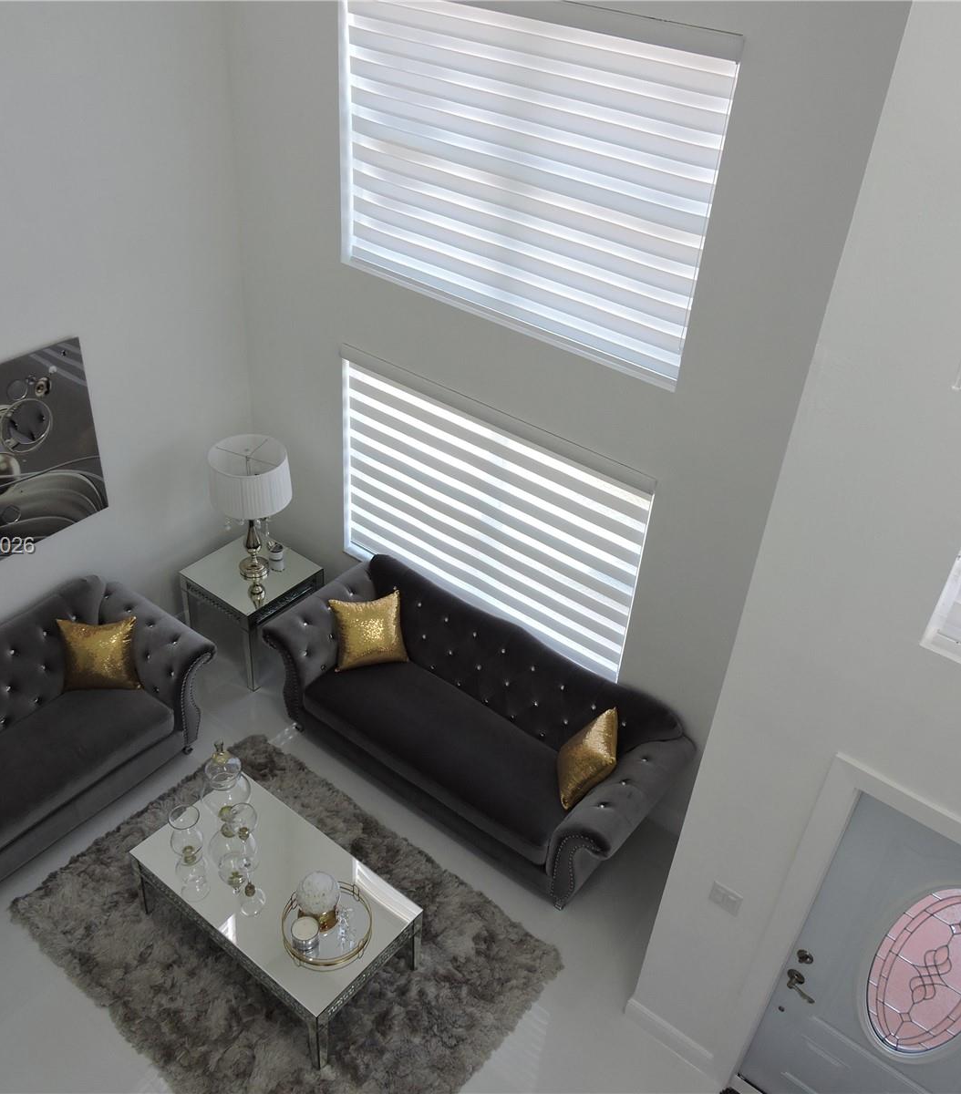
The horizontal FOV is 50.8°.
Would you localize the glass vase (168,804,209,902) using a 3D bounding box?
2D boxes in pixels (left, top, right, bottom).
[{"bbox_3d":[-1.376,1.352,4.724,0.155,0.285,0.155,27,42,28],"label":"glass vase"}]

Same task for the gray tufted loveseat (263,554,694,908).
[{"bbox_3d":[-0.081,0.974,5.677,2.375,0.920,0.815,27,42,28],"label":"gray tufted loveseat"}]

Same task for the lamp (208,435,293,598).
[{"bbox_3d":[-1.387,-0.184,6.129,0.470,0.840,0.470,3,36,-2],"label":"lamp"}]

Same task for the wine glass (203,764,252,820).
[{"bbox_3d":[-1.227,1.226,4.880,0.225,0.320,0.225,3,36,-2],"label":"wine glass"}]

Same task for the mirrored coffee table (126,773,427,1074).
[{"bbox_3d":[-0.980,1.758,4.870,1.231,0.492,0.656,27,42,28],"label":"mirrored coffee table"}]

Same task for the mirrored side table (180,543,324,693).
[{"bbox_3d":[-1.460,0.398,6.565,0.624,0.620,0.631,27,42,28],"label":"mirrored side table"}]

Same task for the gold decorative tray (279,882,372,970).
[{"bbox_3d":[-0.689,1.688,4.534,0.420,0.055,0.420,3,36,-2],"label":"gold decorative tray"}]

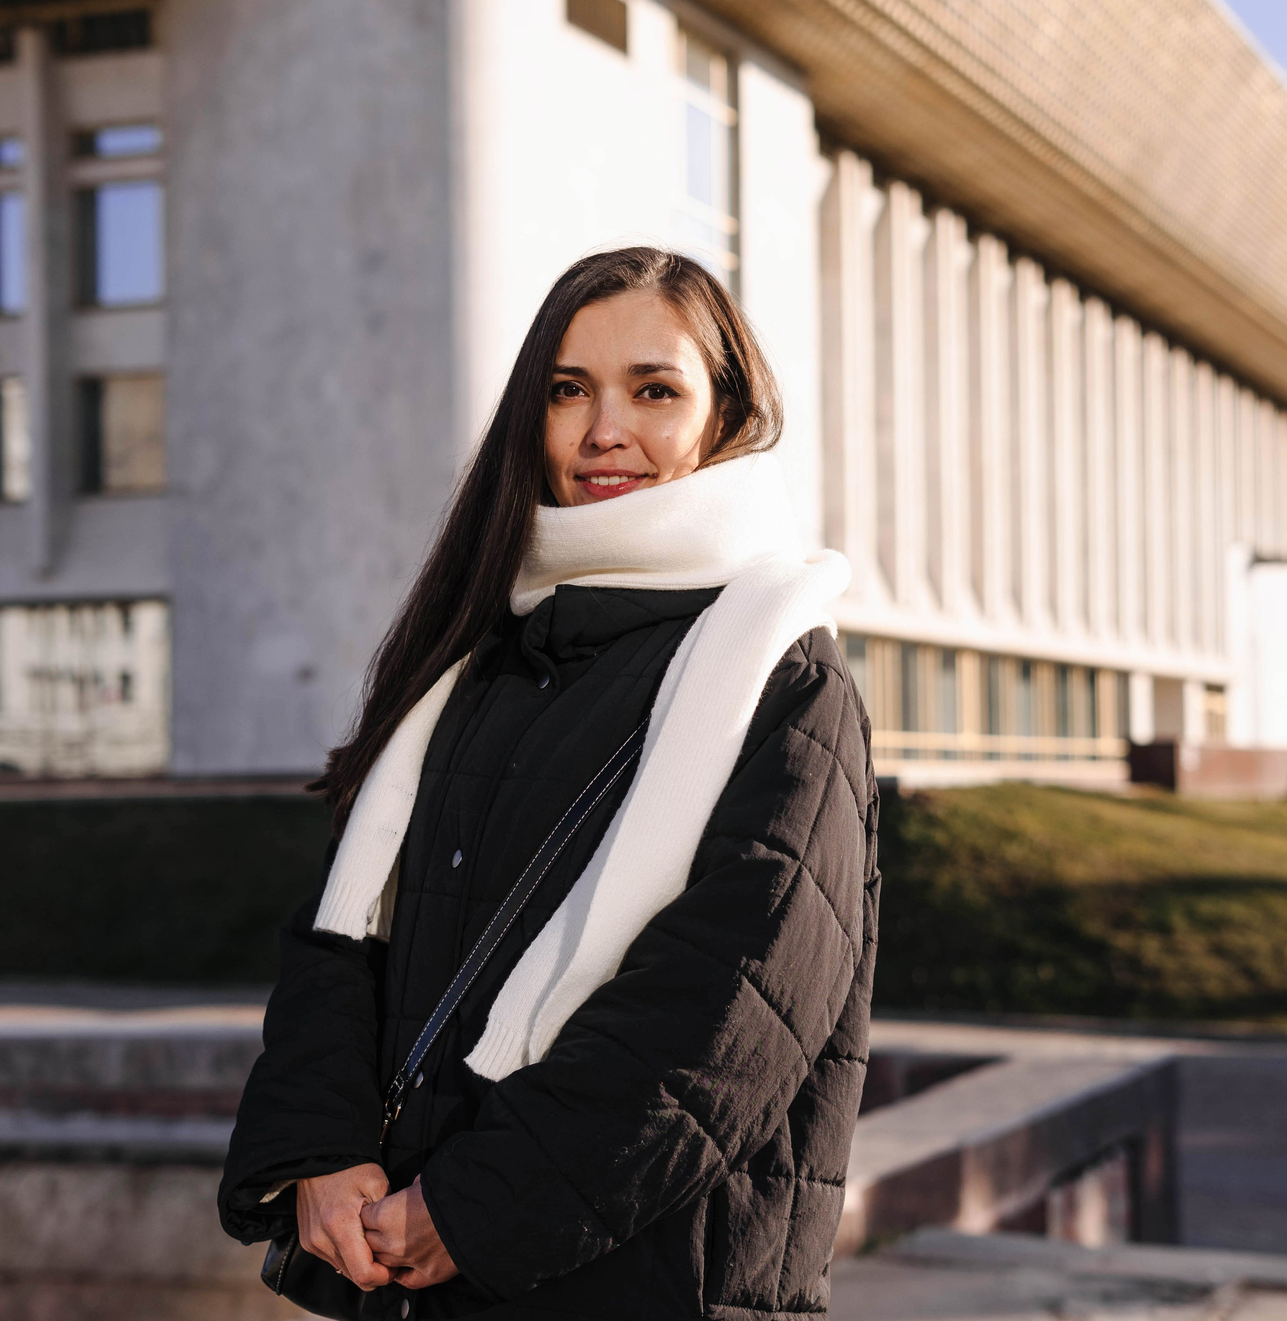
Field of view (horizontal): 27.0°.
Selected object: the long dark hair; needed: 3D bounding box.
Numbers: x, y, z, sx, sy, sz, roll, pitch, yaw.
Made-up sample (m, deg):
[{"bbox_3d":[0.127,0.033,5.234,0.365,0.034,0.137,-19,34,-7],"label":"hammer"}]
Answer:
[{"bbox_3d":[-0.065,-0.081,2.080,0.320,0.435,0.270,-1,-3,12],"label":"long dark hair"}]

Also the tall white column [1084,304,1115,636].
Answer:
[{"bbox_3d":[13.297,-5.564,78.230,0.650,9.883,1.100,-2,-3,25],"label":"tall white column"}]

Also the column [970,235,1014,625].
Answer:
[{"bbox_3d":[8.929,-5.876,68.828,0.650,9.871,1.100,-2,-3,25],"label":"column"}]

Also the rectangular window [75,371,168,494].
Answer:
[{"bbox_3d":[-9.082,-3.911,46.620,1.625,1.968,0.300,-2,-3,25],"label":"rectangular window"}]

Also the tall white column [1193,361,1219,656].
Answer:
[{"bbox_3d":[18.999,-5.120,90.503,0.650,9.832,1.100,-2,-3,25],"label":"tall white column"}]

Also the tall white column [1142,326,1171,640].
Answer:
[{"bbox_3d":[16.140,-5.315,84.349,0.650,9.864,1.100,-2,-3,25],"label":"tall white column"}]

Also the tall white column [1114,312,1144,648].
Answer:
[{"bbox_3d":[14.739,-5.374,81.328,0.650,9.916,1.100,-2,-3,25],"label":"tall white column"}]

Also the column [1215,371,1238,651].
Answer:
[{"bbox_3d":[20.296,-5.176,93.306,0.650,9.615,1.100,-2,-3,25],"label":"column"}]

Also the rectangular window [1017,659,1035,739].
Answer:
[{"bbox_3d":[10.263,1.019,71.928,0.150,2.030,1.185,-2,-3,25],"label":"rectangular window"}]

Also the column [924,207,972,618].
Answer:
[{"bbox_3d":[7.468,-6.049,65.688,0.650,9.928,1.100,-2,-3,25],"label":"column"}]

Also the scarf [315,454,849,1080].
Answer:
[{"bbox_3d":[-0.043,0.083,2.060,0.350,0.455,0.290,-2,-3,29],"label":"scarf"}]

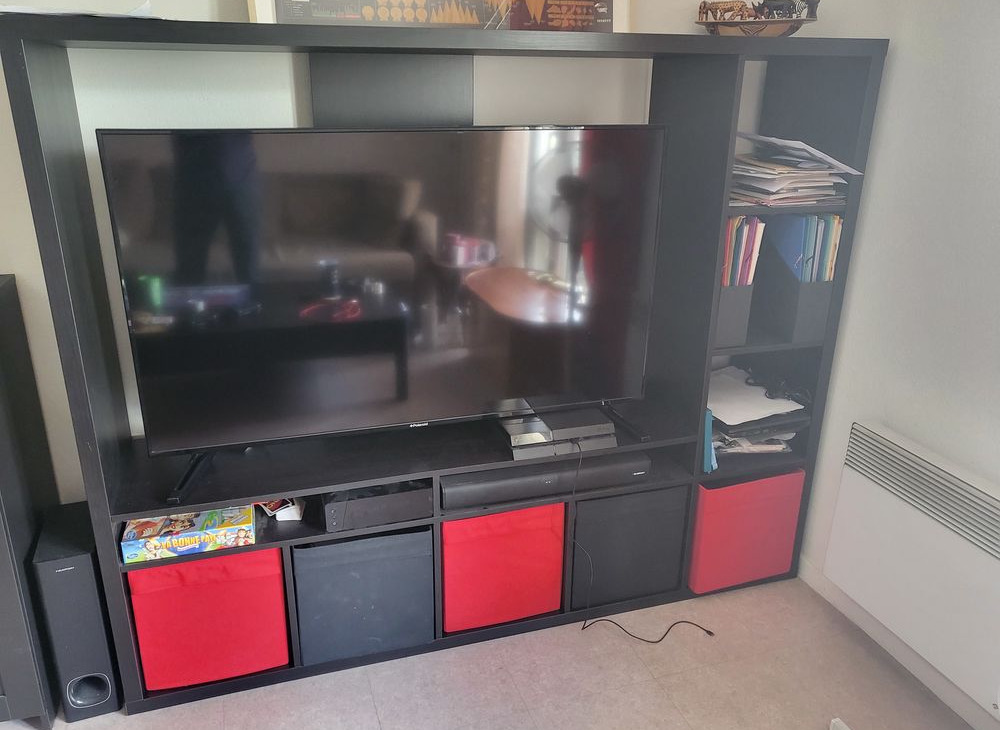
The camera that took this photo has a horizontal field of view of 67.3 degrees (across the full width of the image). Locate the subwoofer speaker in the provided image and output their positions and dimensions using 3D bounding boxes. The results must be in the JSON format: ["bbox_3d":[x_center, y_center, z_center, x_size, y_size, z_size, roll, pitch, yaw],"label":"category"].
[{"bbox_3d":[-0.967,0.570,1.771,0.115,0.425,0.245,-6,21,-16],"label":"subwoofer speaker"}]

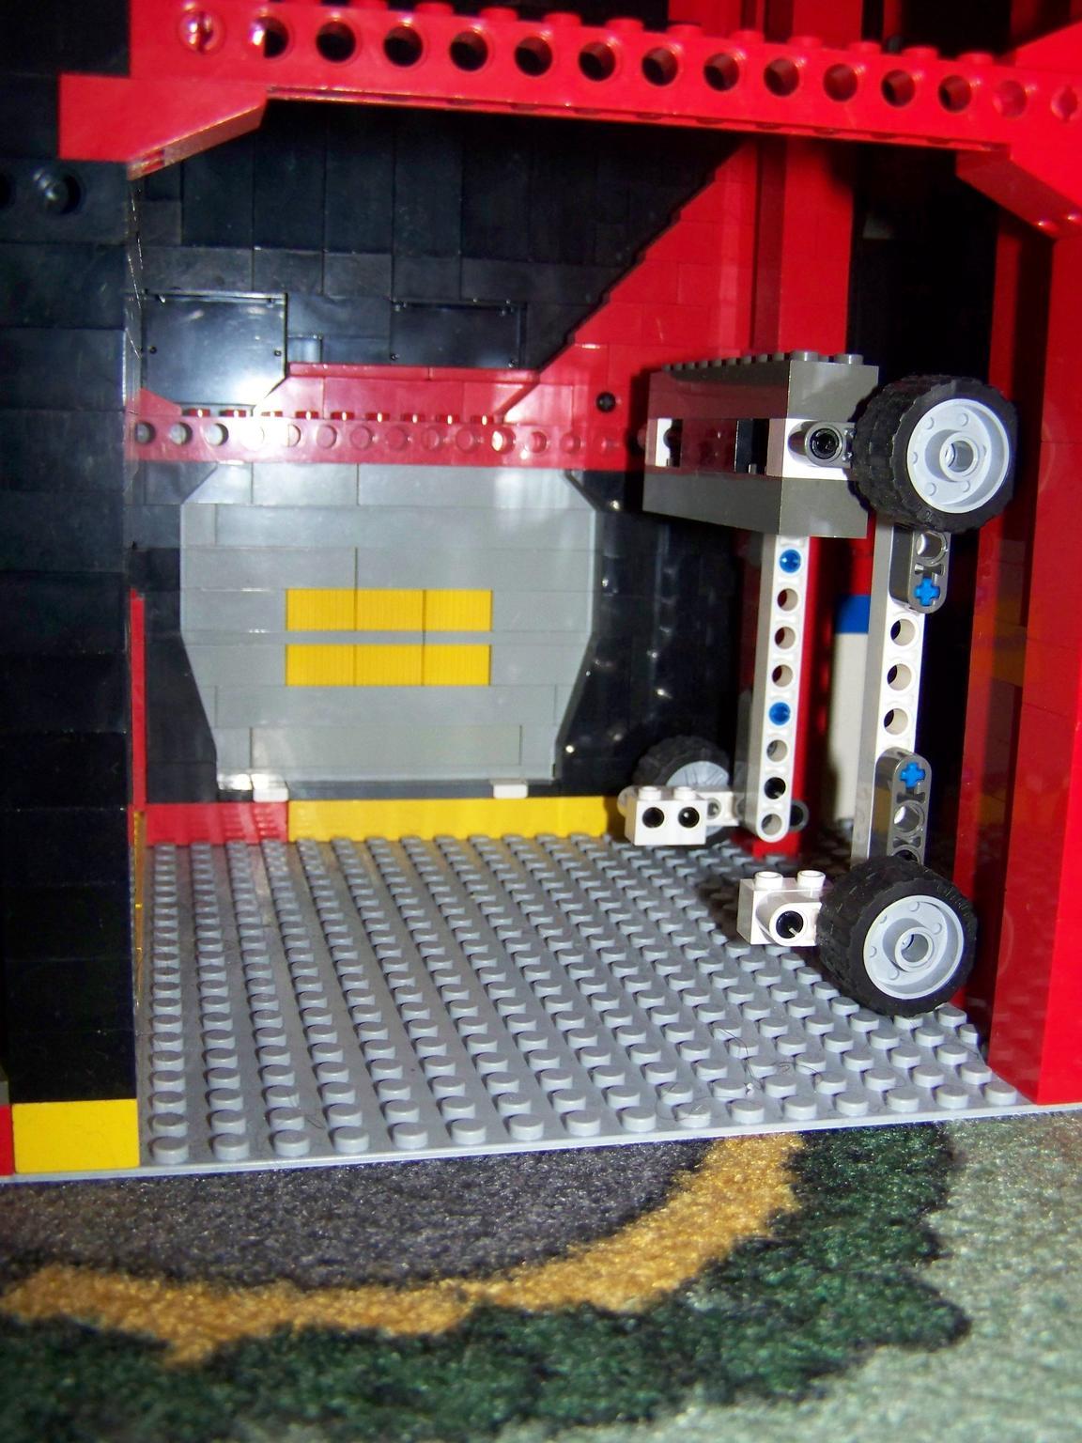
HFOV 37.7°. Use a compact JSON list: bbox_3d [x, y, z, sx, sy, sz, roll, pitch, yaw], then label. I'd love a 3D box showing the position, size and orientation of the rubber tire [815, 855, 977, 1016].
[{"bbox_3d":[0.060,0.036,0.268,0.024,0.024,0.014,-1,10,-13],"label":"rubber tire"}]

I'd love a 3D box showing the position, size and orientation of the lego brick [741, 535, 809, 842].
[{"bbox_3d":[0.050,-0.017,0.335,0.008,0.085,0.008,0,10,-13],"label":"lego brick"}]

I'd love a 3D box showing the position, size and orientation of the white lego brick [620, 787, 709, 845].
[{"bbox_3d":[0.028,0.021,0.348,0.016,0.011,0.008,-1,10,-13],"label":"white lego brick"}]

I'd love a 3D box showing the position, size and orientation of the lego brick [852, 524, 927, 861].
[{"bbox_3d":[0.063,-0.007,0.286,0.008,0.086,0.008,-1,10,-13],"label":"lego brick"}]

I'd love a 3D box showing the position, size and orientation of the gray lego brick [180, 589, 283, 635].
[{"bbox_3d":[-0.071,-0.026,0.365,0.024,0.010,0.008,-1,10,-13],"label":"gray lego brick"}]

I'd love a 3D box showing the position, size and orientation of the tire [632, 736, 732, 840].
[{"bbox_3d":[0.035,0.017,0.373,0.024,0.024,0.014,-1,10,-13],"label":"tire"}]

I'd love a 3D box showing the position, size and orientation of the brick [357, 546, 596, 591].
[{"bbox_3d":[-0.016,-0.036,0.376,0.056,0.010,0.008,-1,10,-13],"label":"brick"}]

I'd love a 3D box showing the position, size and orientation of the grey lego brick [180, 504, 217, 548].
[{"bbox_3d":[-0.078,-0.045,0.360,0.008,0.010,0.008,-1,10,-13],"label":"grey lego brick"}]

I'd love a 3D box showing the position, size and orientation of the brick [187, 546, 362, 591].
[{"bbox_3d":[-0.063,-0.036,0.365,0.040,0.010,0.008,-1,10,-13],"label":"brick"}]

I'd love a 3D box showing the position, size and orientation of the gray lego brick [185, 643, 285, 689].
[{"bbox_3d":[-0.071,-0.013,0.367,0.024,0.010,0.008,-1,10,-13],"label":"gray lego brick"}]

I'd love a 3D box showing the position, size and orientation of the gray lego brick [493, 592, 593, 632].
[{"bbox_3d":[-0.001,-0.027,0.381,0.024,0.010,0.008,-1,10,-13],"label":"gray lego brick"}]

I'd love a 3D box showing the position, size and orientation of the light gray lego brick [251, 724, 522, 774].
[{"bbox_3d":[-0.037,0.005,0.378,0.064,0.010,0.008,-1,10,-13],"label":"light gray lego brick"}]

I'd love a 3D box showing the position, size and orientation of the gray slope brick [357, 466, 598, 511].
[{"bbox_3d":[-0.016,-0.055,0.373,0.056,0.010,0.008,-1,10,-13],"label":"gray slope brick"}]

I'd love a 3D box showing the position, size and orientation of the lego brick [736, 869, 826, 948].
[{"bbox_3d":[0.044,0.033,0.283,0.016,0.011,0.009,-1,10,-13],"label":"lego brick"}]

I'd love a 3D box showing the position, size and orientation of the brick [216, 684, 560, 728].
[{"bbox_3d":[-0.037,-0.004,0.377,0.080,0.010,0.008,-1,10,-13],"label":"brick"}]

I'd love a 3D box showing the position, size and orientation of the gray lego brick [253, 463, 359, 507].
[{"bbox_3d":[-0.054,-0.054,0.364,0.024,0.010,0.008,-1,10,-13],"label":"gray lego brick"}]

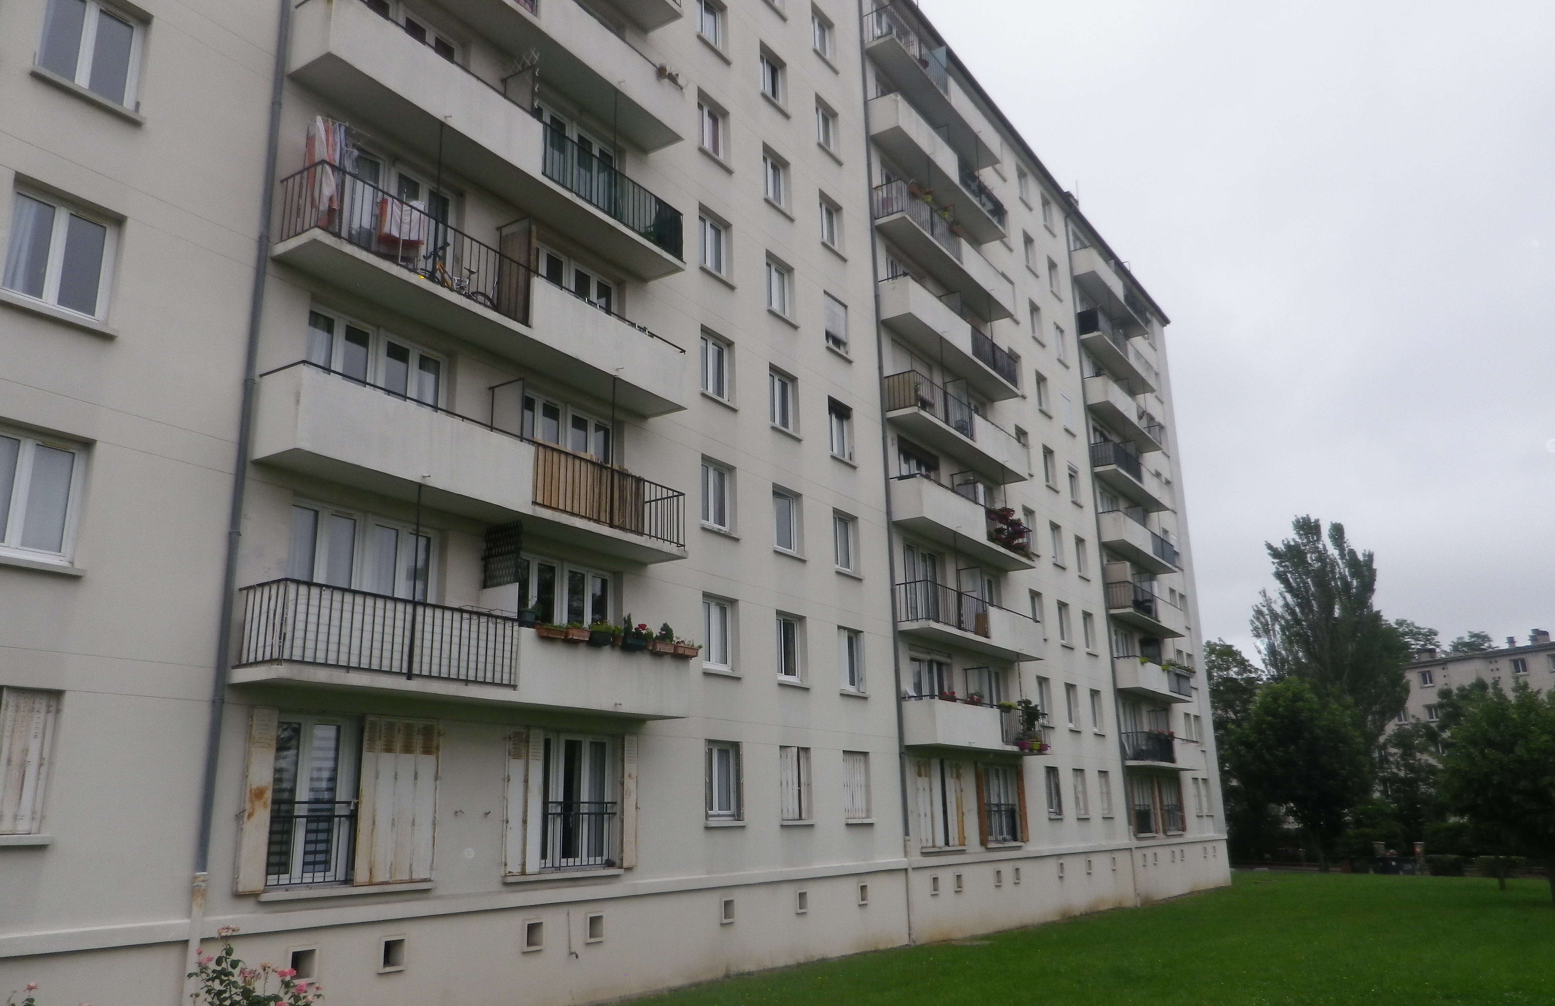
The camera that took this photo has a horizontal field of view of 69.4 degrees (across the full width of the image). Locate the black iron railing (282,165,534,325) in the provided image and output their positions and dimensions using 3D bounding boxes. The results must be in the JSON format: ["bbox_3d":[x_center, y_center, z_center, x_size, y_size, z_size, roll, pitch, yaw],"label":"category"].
[{"bbox_3d":[-5.187,-3.484,16.077,0.890,0.991,3.750,-12,-19,32],"label":"black iron railing"}]

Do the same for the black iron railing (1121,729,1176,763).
[{"bbox_3d":[14.121,9.329,42.620,0.890,1.031,3.912,-12,-19,32],"label":"black iron railing"}]

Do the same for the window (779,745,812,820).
[{"bbox_3d":[0.316,5.619,22.524,0.132,1.436,1.110,-12,-19,32],"label":"window"}]

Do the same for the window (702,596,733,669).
[{"bbox_3d":[-1.248,2.489,21.409,0.138,1.334,1.141,-12,-19,32],"label":"window"}]

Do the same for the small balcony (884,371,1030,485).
[{"bbox_3d":[5.217,-1.983,31.752,0.872,1.120,7.456,-12,-19,32],"label":"small balcony"}]

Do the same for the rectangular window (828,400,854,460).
[{"bbox_3d":[1.439,-1.743,27.179,0.162,1.395,1.163,-12,-19,32],"label":"rectangular window"}]

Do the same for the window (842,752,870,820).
[{"bbox_3d":[1.685,6.269,24.895,0.162,1.425,1.163,-12,-19,32],"label":"window"}]

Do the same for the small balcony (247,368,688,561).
[{"bbox_3d":[-4.007,-0.296,16.684,0.908,1.100,7.466,-12,-19,32],"label":"small balcony"}]

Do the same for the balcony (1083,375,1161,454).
[{"bbox_3d":[14.538,-3.612,46.937,0.872,1.120,7.392,-12,-19,32],"label":"balcony"}]

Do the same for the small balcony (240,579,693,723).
[{"bbox_3d":[-3.930,2.295,15.947,0.908,1.100,7.453,-12,-19,32],"label":"small balcony"}]

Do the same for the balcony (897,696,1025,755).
[{"bbox_3d":[5.411,5.953,29.460,0.894,1.059,7.233,-12,-19,32],"label":"balcony"}]

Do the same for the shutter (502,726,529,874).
[{"bbox_3d":[-3.845,4.383,16.483,0.051,2.082,0.425,-12,-19,32],"label":"shutter"}]

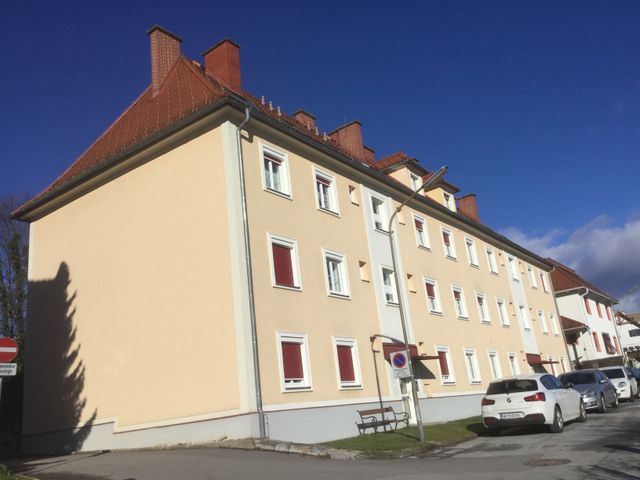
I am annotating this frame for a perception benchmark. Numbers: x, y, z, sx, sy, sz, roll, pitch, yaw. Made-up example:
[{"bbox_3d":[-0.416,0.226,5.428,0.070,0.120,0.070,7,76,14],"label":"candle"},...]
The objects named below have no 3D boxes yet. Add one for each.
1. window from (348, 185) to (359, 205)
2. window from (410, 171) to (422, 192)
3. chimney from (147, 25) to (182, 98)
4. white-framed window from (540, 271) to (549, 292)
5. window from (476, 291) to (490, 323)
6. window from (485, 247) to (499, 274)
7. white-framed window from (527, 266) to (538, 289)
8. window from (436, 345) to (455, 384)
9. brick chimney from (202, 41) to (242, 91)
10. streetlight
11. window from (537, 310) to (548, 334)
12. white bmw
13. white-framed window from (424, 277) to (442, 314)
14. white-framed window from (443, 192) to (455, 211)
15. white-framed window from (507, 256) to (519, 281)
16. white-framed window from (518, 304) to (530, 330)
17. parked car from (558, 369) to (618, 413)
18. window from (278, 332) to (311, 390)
[{"bbox_3d":[1.205,-1.646,21.778,0.250,0.711,0.528,-19,-21,33],"label":"window"},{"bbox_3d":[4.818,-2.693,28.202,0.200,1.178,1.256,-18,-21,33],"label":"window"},{"bbox_3d":[-6.149,-6.850,22.900,0.515,3.141,1.257,-19,-21,33],"label":"chimney"},{"bbox_3d":[15.909,3.077,40.845,0.200,1.580,1.338,-19,-21,33],"label":"white-framed window"},{"bbox_3d":[8.396,3.544,29.603,0.200,1.599,1.335,-19,-21,33],"label":"window"},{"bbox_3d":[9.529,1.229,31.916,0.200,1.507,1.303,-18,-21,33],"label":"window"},{"bbox_3d":[14.309,2.577,38.694,0.200,1.599,1.335,-19,-21,33],"label":"white-framed window"},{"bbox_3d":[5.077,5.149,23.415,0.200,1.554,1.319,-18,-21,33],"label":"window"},{"bbox_3d":[-4.159,-7.251,24.707,1.441,2.246,0.873,-19,-21,33],"label":"brick chimney"},{"bbox_3d":[2.911,1.441,14.551,1.964,6.930,0.336,-16,-20,26],"label":"streetlight"},{"bbox_3d":[14.647,5.416,37.786,0.200,1.599,1.335,-19,-21,33],"label":"window"},{"bbox_3d":[6.052,4.550,16.047,1.790,1.420,4.320,-16,-17,34],"label":"white bmw"},{"bbox_3d":[4.912,2.500,25.043,0.200,1.599,1.335,-19,-21,33],"label":"white-framed window"},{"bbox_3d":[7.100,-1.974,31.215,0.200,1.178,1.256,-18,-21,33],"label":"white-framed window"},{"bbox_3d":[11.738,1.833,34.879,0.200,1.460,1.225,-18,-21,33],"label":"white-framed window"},{"bbox_3d":[12.399,4.737,34.847,0.200,1.566,1.260,-19,-21,33],"label":"white-framed window"},{"bbox_3d":[9.920,5.710,21.650,1.780,1.490,4.250,-18,-20,33],"label":"parked car"},{"bbox_3d":[-0.769,3.507,16.312,0.200,1.600,1.338,-19,-21,33],"label":"window"}]

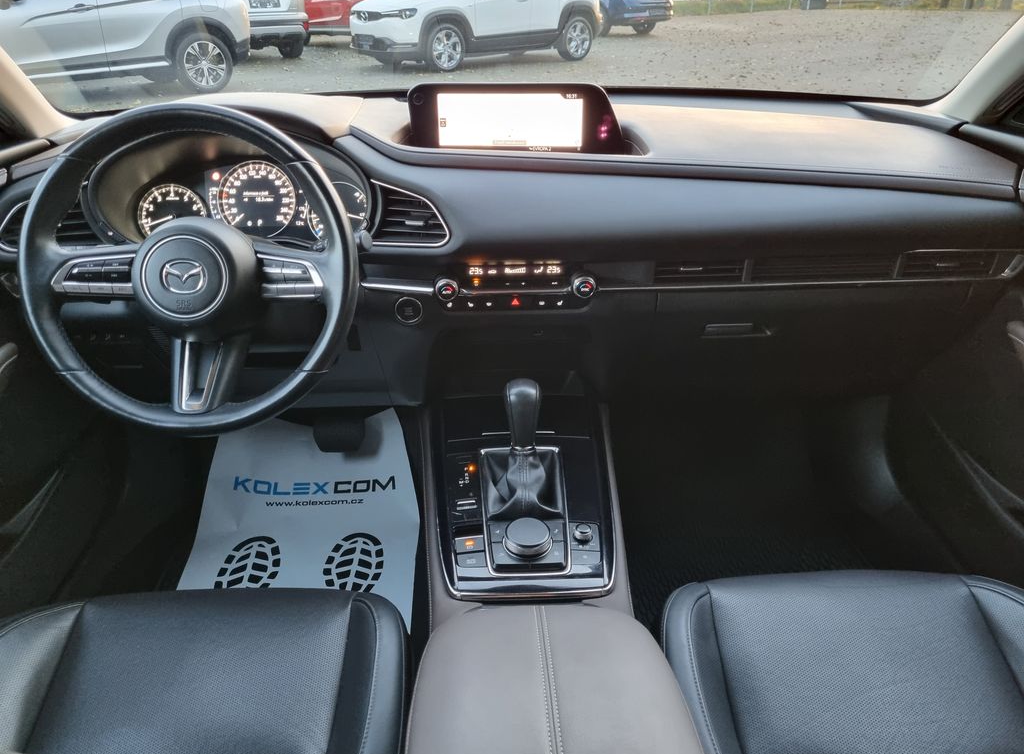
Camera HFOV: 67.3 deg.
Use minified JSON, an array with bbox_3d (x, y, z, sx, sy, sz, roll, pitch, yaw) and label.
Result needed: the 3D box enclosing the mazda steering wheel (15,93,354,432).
[{"bbox_3d":[-0.355,-0.120,0.871,0.370,0.370,0.100,-2,3,-3],"label":"mazda steering wheel"}]

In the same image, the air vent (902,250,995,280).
[{"bbox_3d":[0.622,-0.159,1.097,0.134,0.038,0.030,-1,22,0],"label":"air vent"}]

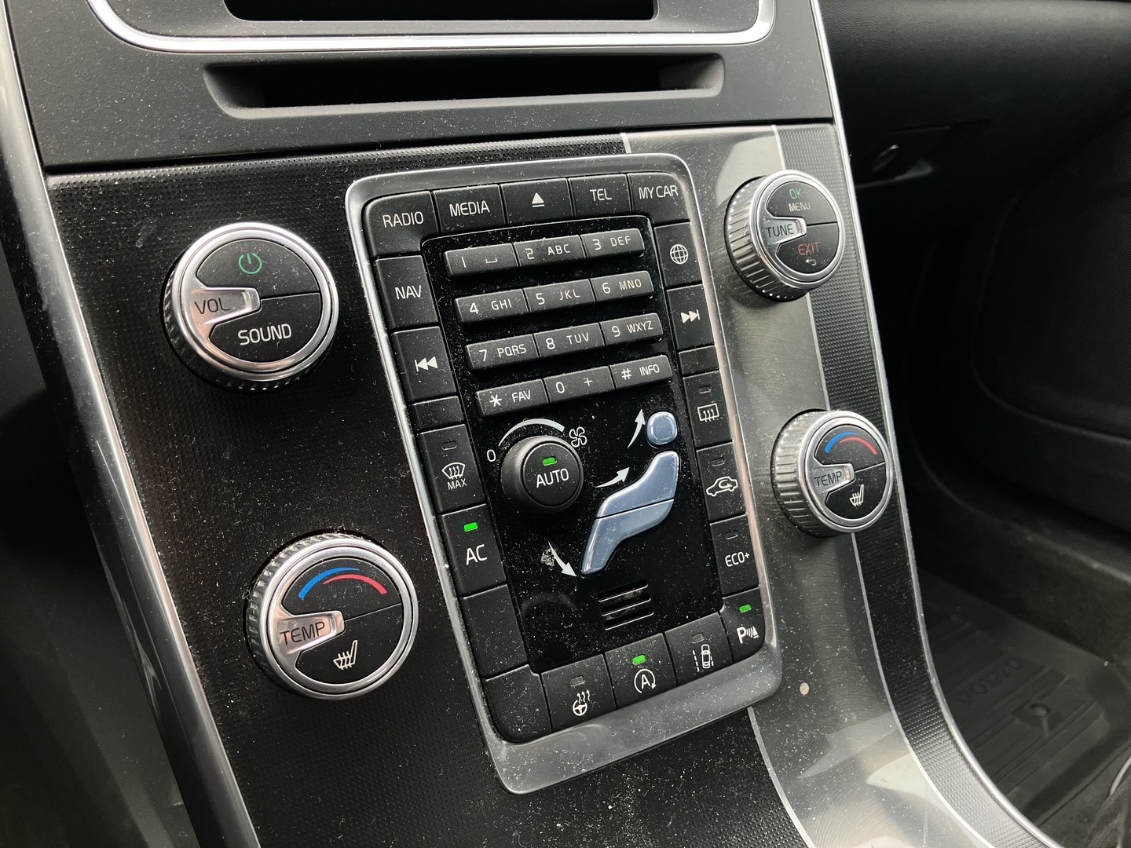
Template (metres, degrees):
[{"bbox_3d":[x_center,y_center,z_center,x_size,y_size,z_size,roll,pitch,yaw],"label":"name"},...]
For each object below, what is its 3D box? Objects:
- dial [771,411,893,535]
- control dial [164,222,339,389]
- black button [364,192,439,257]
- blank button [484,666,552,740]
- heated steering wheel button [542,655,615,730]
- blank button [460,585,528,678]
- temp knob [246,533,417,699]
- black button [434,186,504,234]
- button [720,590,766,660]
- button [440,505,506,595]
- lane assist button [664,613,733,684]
[{"bbox_3d":[0.089,0.017,0.304,0.041,0.041,0.012,-12,0,-25],"label":"dial"},{"bbox_3d":[-0.078,-0.030,0.231,0.041,0.041,0.012,-12,0,-25],"label":"control dial"},{"bbox_3d":[-0.046,-0.055,0.256,0.020,0.017,0.005,-12,0,-25],"label":"black button"},{"bbox_3d":[-0.014,0.080,0.257,0.015,0.020,0.005,-12,0,-25],"label":"blank button"},{"bbox_3d":[0.003,0.077,0.265,0.020,0.017,0.005,-12,0,-25],"label":"heated steering wheel button"},{"bbox_3d":[-0.020,0.058,0.257,0.014,0.023,0.005,-12,0,-25],"label":"blank button"},{"bbox_3d":[-0.058,0.049,0.233,0.041,0.041,0.012,-12,0,-25],"label":"temp knob"},{"bbox_3d":[-0.029,-0.062,0.265,0.020,0.012,0.005,-12,0,-25],"label":"black button"},{"bbox_3d":[0.056,0.064,0.291,0.015,0.020,0.005,-12,0,-25],"label":"button"},{"bbox_3d":[-0.026,0.036,0.256,0.014,0.022,0.005,-12,0,-25],"label":"button"},{"bbox_3d":[0.040,0.069,0.283,0.020,0.017,0.005,-12,0,-25],"label":"lane assist button"}]

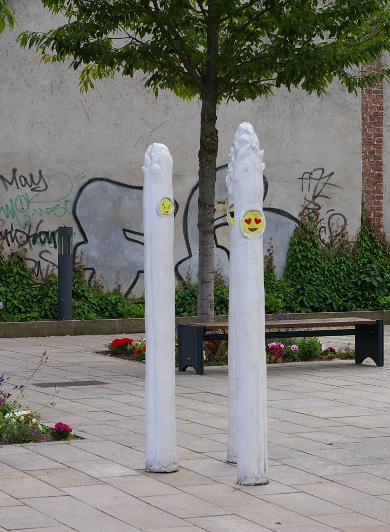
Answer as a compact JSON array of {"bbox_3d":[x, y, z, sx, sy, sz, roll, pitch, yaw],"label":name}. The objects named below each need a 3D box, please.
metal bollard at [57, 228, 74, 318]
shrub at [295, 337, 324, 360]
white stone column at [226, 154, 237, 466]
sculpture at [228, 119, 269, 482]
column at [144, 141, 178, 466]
[{"bbox_3d":[-1.559,0.096,21.950,0.172,1.130,0.172,-1,3,-23],"label":"metal bollard"},{"bbox_3d":[1.139,0.823,18.279,0.310,0.270,0.290,0,2,0],"label":"shrub"},{"bbox_3d":[0.271,0.238,10.729,0.185,1.846,0.185,1,3,23],"label":"white stone column"},{"bbox_3d":[0.307,0.207,9.980,0.205,1.982,0.205,0,2,-15],"label":"sculpture"},{"bbox_3d":[-0.198,0.236,10.390,0.190,1.875,0.190,0,2,0],"label":"column"}]

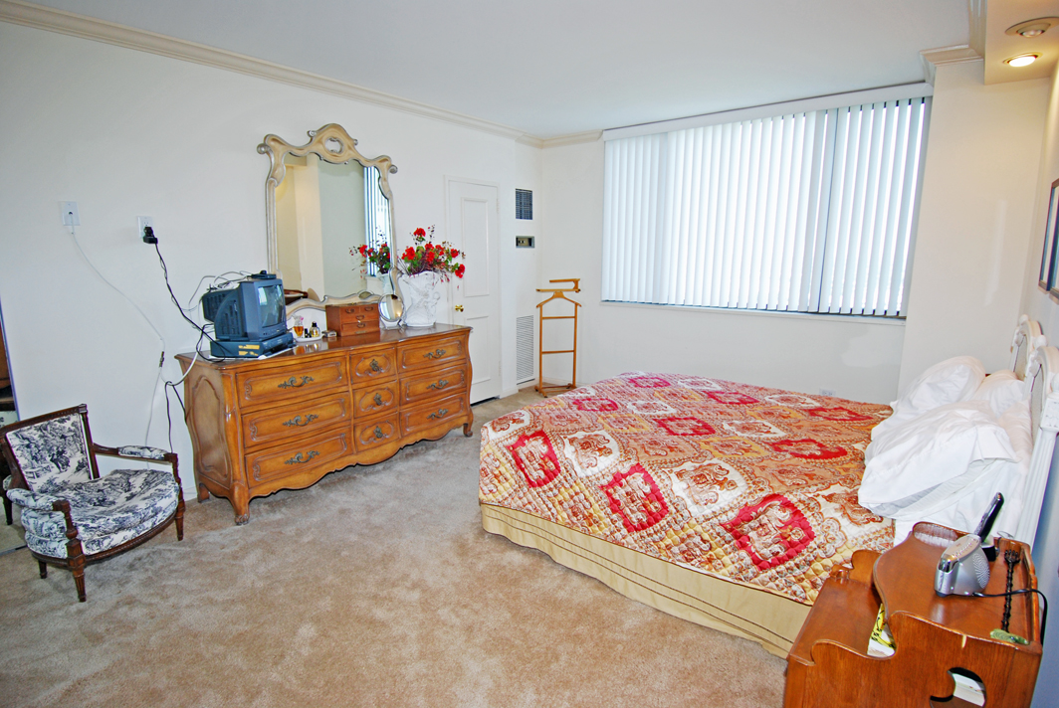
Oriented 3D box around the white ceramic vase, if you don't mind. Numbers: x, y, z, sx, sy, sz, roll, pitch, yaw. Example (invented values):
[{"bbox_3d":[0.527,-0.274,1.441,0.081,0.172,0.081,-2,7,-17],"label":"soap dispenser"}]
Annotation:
[{"bbox_3d":[-0.846,-0.427,4.152,0.290,0.430,0.310,-1,11,0],"label":"white ceramic vase"}]

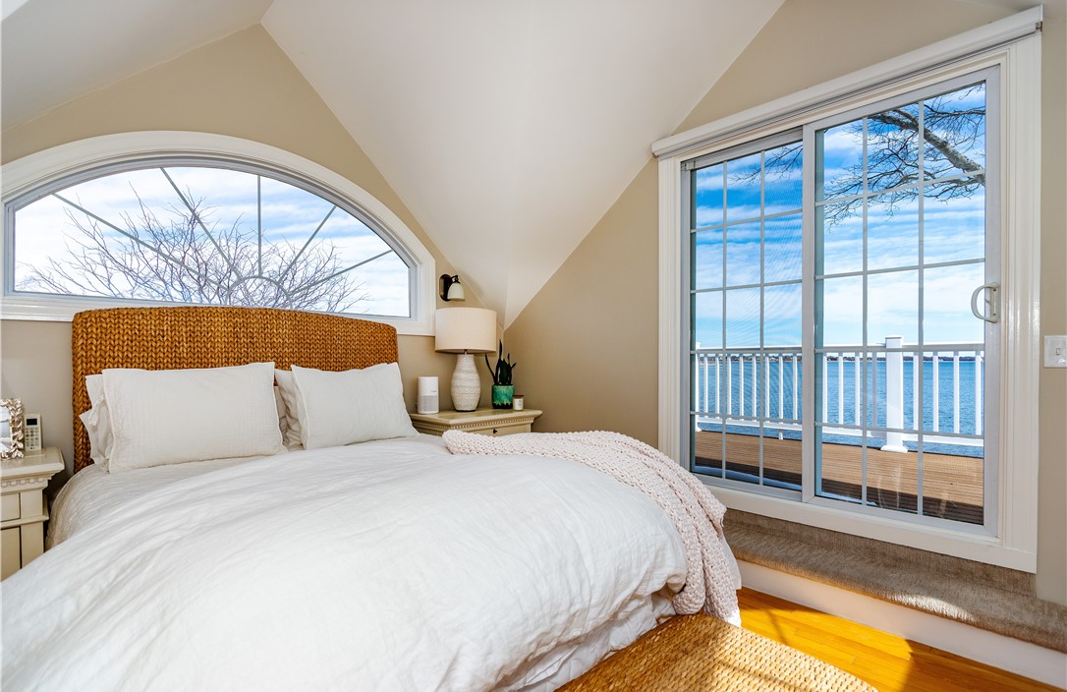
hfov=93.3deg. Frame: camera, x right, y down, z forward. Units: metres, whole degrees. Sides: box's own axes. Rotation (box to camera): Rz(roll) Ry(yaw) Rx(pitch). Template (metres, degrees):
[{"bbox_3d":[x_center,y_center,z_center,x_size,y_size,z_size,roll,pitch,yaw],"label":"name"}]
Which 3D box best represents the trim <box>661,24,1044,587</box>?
[{"bbox_3d":[1.339,-0.204,2.523,1.672,2.155,0.101,-2,-2,45],"label":"trim"}]

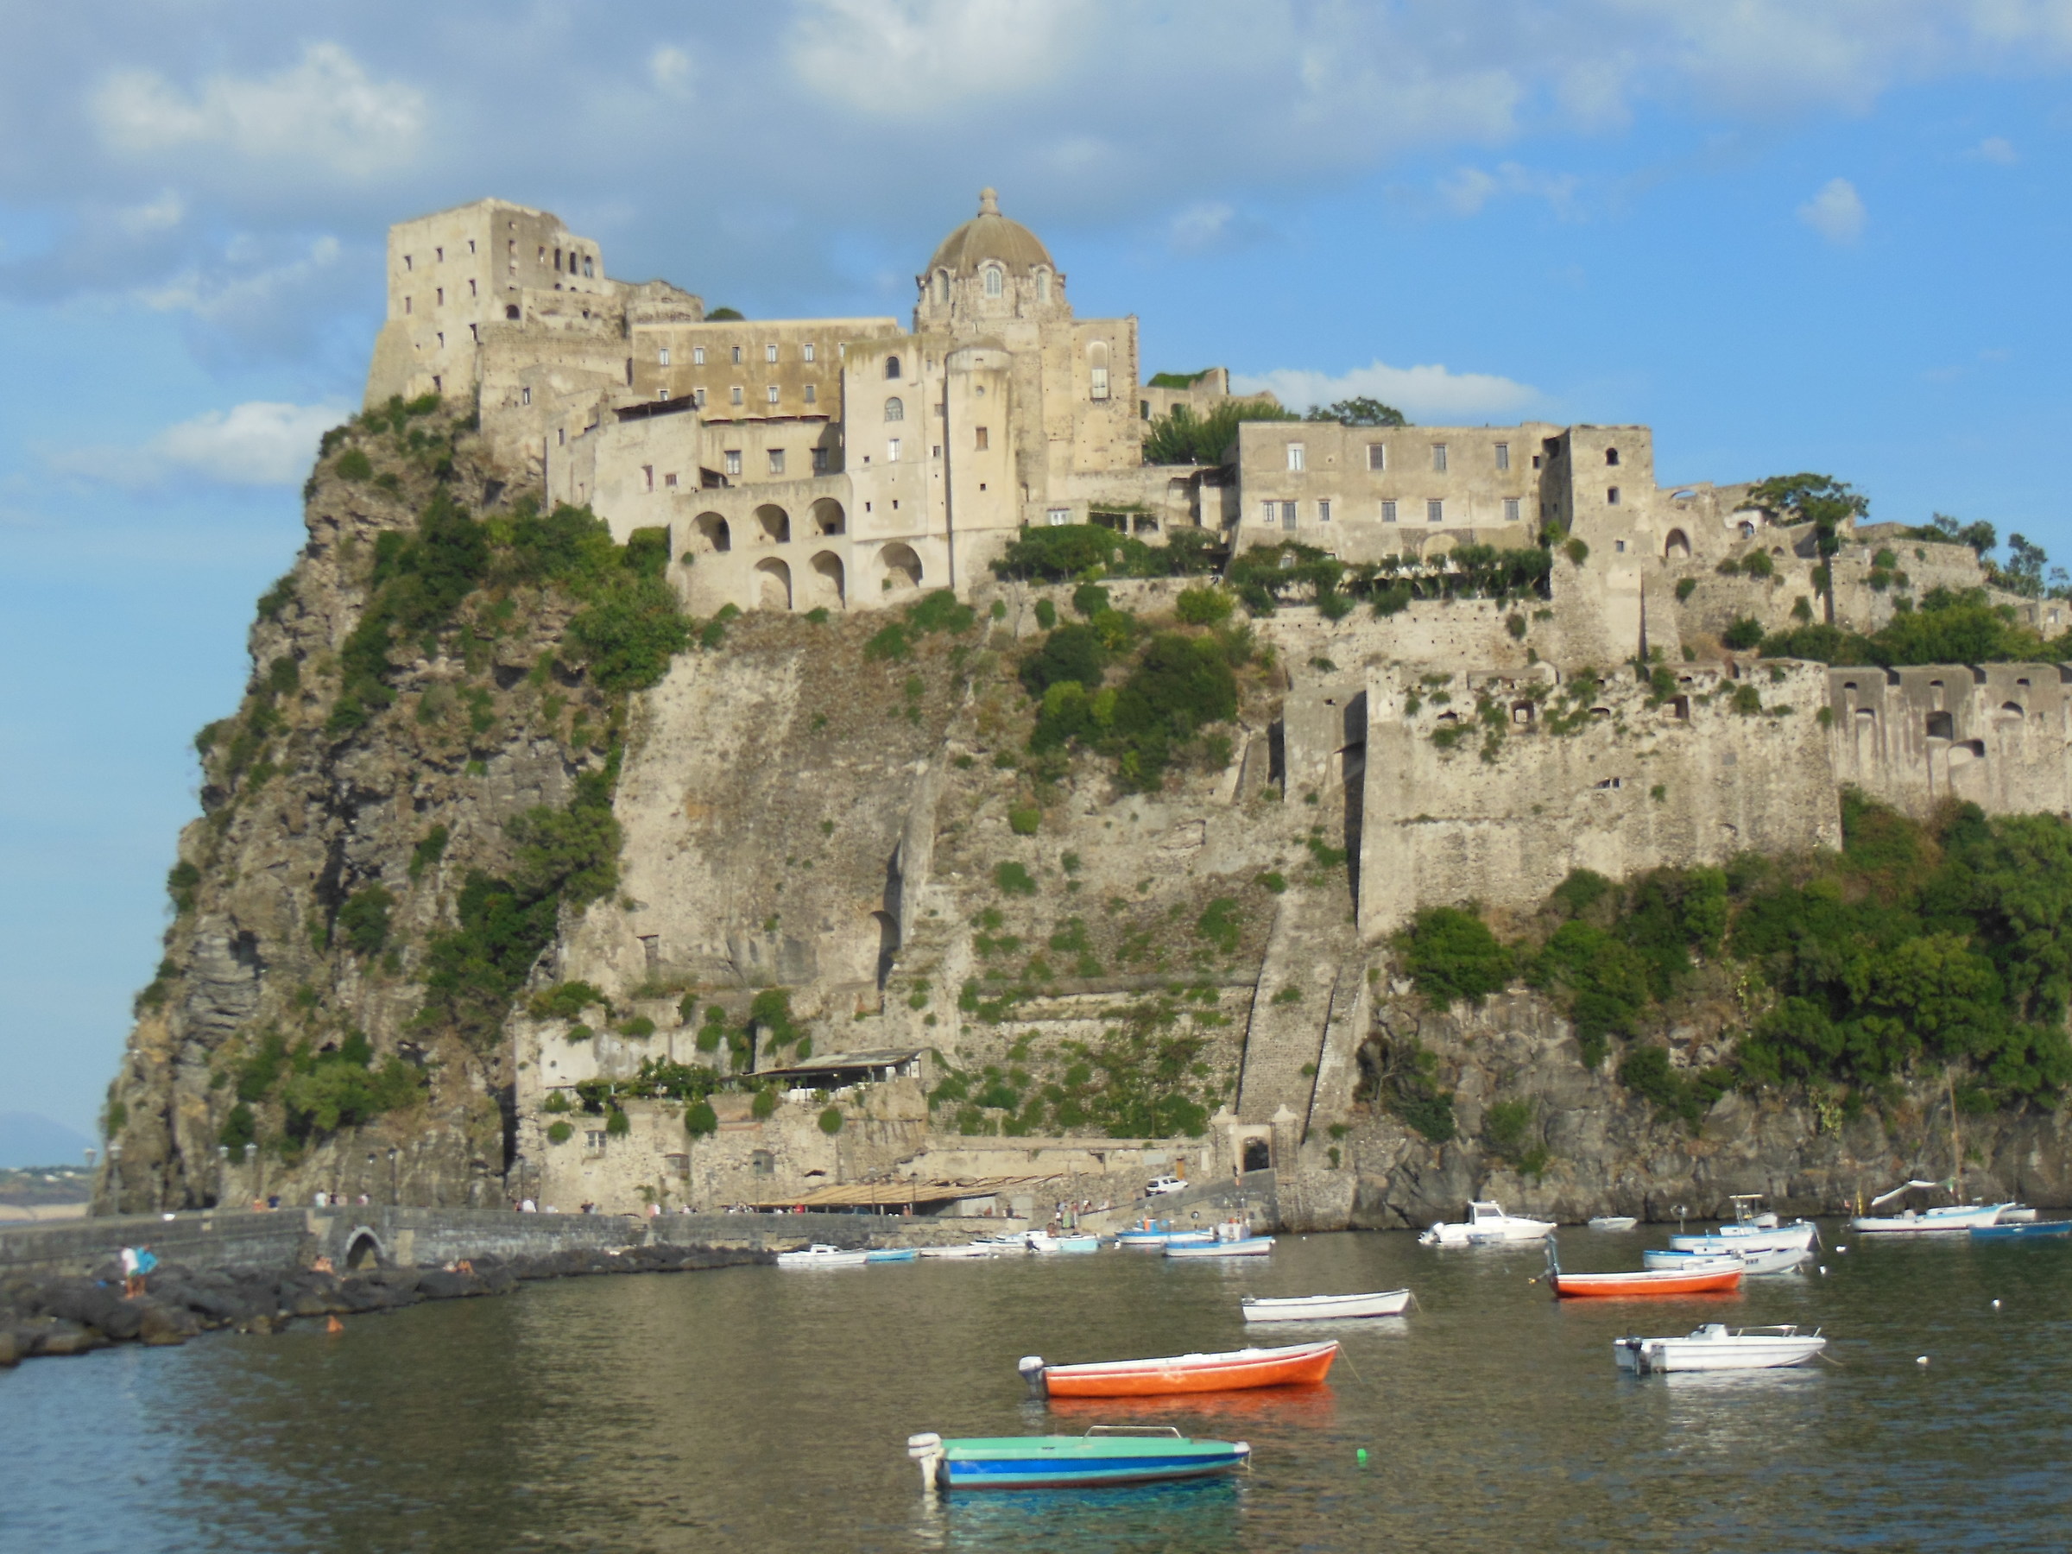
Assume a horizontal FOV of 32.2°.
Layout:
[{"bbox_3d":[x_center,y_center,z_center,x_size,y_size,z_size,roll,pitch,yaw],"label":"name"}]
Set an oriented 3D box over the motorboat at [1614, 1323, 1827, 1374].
[{"bbox_3d":[15.673,12.836,80.889,5.502,1.053,2.000,2,-7,-29],"label":"motorboat"}]

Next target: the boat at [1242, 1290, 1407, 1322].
[{"bbox_3d":[8.894,16.277,110.623,5.434,0.984,1.700,0,-6,-13],"label":"boat"}]

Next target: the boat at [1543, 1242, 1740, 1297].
[{"bbox_3d":[20.830,16.821,123.087,6.836,1.948,2.000,-1,-6,-5],"label":"boat"}]

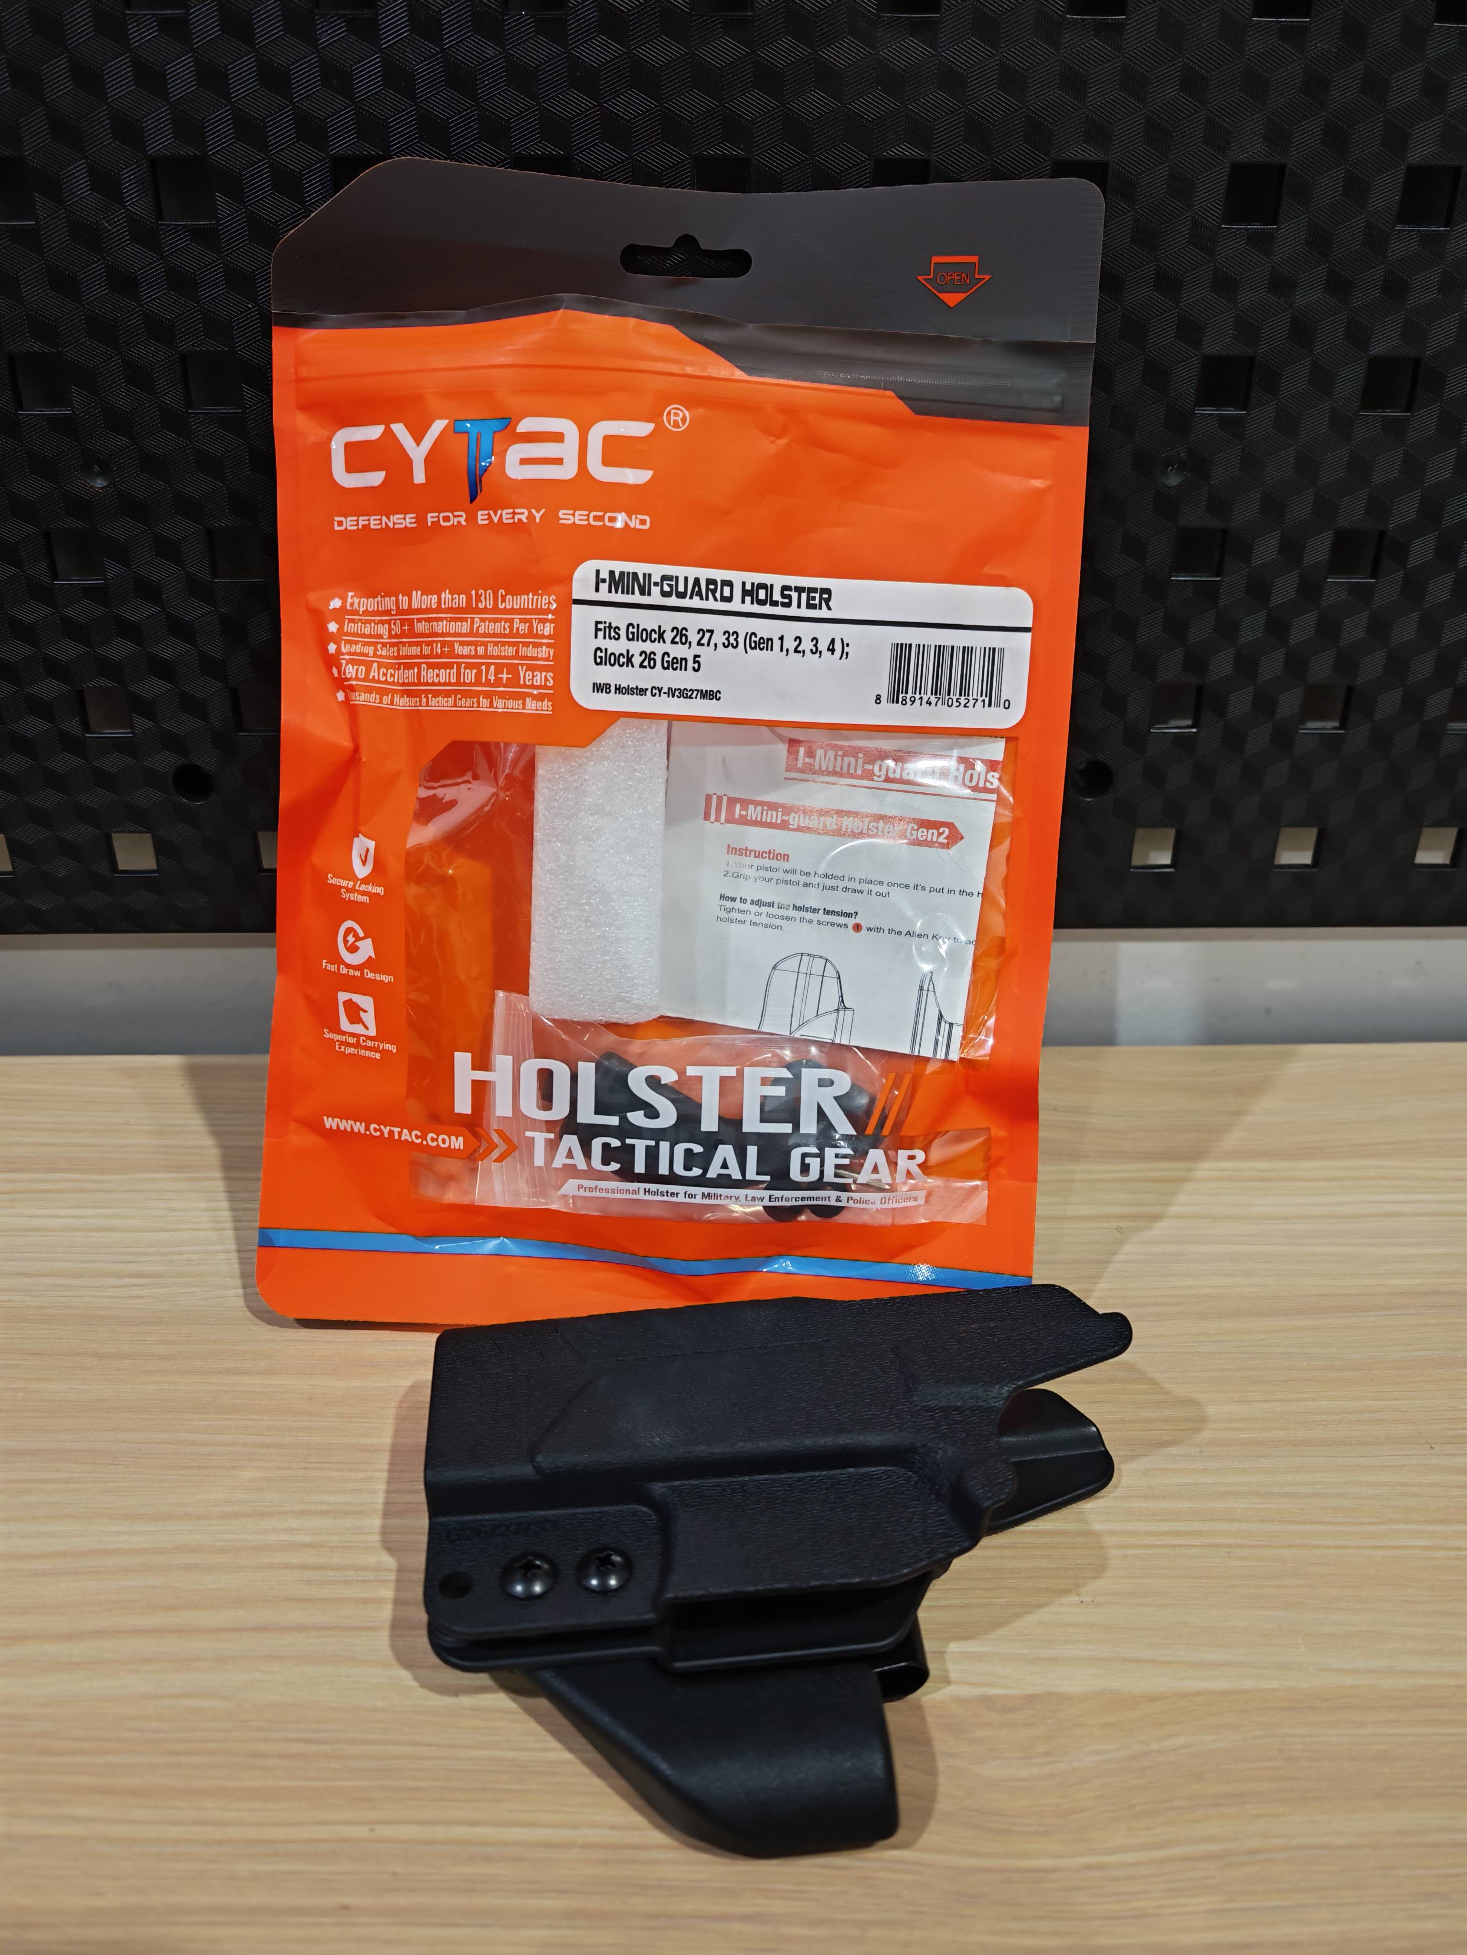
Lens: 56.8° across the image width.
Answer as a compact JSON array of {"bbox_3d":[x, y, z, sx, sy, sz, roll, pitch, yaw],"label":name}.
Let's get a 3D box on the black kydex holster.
[{"bbox_3d":[0.016,0.107,0.261,0.147,0.039,0.102,-3,26,-6],"label":"black kydex holster"}]

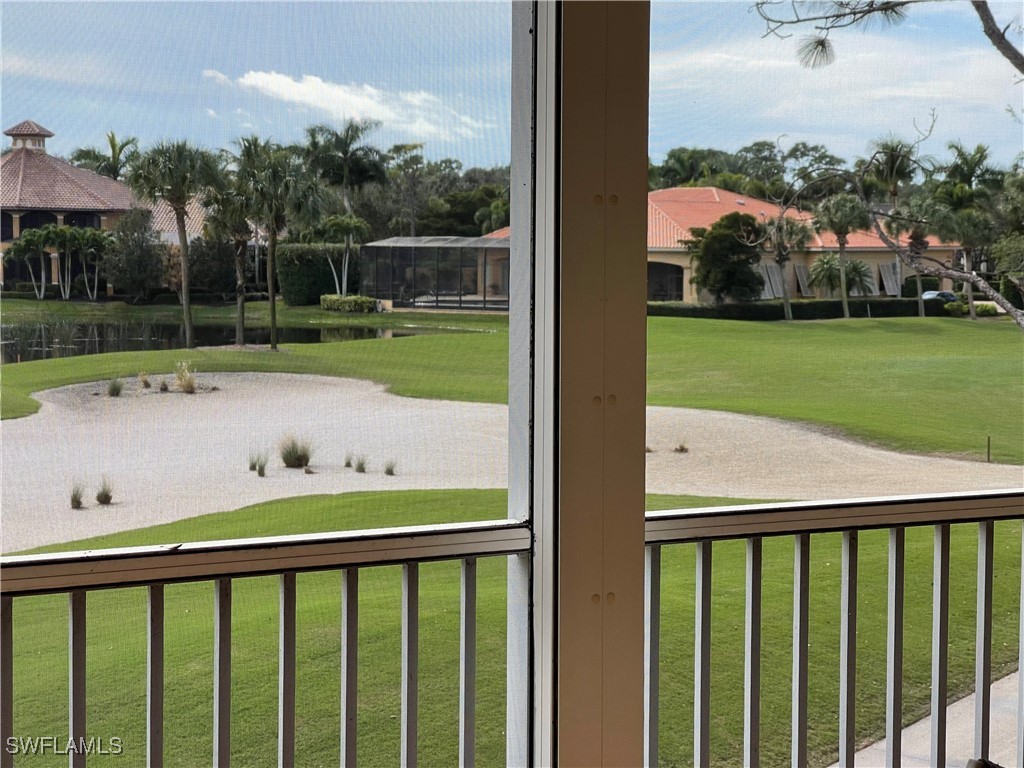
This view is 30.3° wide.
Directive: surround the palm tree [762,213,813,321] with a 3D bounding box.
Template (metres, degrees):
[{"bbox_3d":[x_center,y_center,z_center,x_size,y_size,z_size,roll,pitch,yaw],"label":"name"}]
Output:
[{"bbox_3d":[16.825,-7.115,115.620,3.053,6.474,3.053,1,4,0],"label":"palm tree"}]

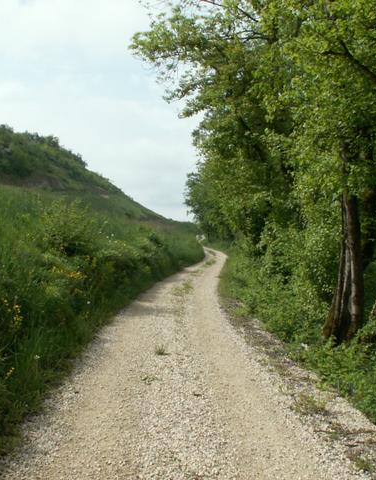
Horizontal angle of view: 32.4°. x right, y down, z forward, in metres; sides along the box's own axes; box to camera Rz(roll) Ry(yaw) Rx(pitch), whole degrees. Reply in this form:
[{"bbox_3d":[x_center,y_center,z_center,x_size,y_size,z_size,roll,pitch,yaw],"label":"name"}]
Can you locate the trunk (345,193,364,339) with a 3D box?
[{"bbox_3d":[2.580,0.400,10.000,0.290,2.280,0.290,0,0,0],"label":"trunk"}]

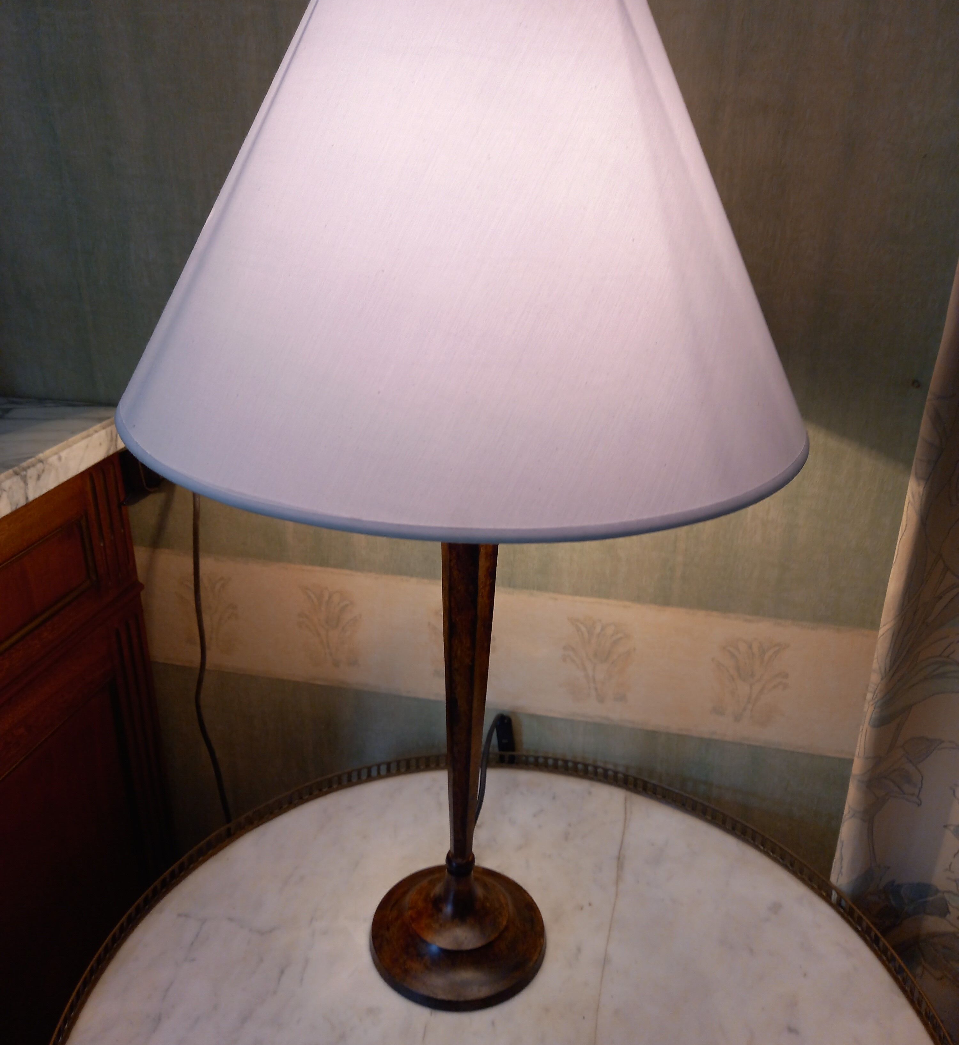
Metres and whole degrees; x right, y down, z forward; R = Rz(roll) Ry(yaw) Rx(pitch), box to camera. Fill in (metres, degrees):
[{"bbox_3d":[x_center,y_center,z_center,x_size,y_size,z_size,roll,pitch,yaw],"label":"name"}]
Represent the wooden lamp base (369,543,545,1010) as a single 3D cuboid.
[{"bbox_3d":[-0.010,0.134,0.654,0.140,0.427,0.140,2,23,0],"label":"wooden lamp base"}]

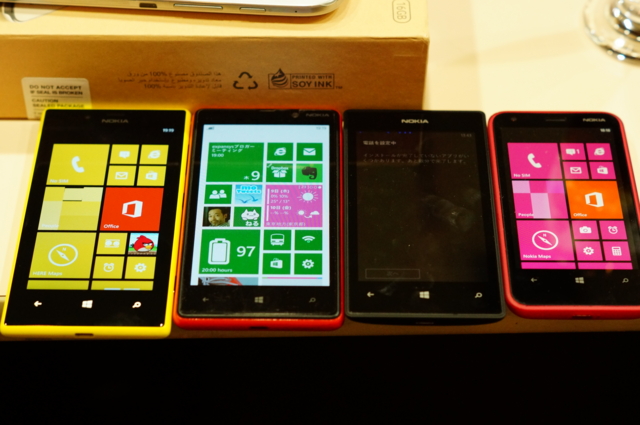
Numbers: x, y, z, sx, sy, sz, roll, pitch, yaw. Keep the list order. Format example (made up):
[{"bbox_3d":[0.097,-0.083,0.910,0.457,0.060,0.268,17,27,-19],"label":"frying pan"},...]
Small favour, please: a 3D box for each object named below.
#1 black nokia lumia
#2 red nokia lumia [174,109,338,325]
[{"bbox_3d":[0.042,0.002,0.570,0.064,0.010,0.120,1,47,0],"label":"black nokia lumia"},{"bbox_3d":[-0.024,0.001,0.570,0.069,0.010,0.124,0,47,0],"label":"red nokia lumia"}]

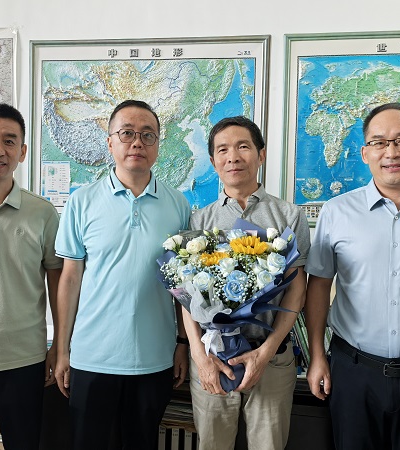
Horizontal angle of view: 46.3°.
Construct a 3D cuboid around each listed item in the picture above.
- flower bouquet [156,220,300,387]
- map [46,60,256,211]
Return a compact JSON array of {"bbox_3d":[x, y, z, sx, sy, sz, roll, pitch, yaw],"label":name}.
[{"bbox_3d":[0.087,0.244,1.430,0.435,0.535,0.300,2,2,12],"label":"flower bouquet"},{"bbox_3d":[-0.270,-0.433,2.244,1.056,0.719,0.025,2,2,8],"label":"map"}]

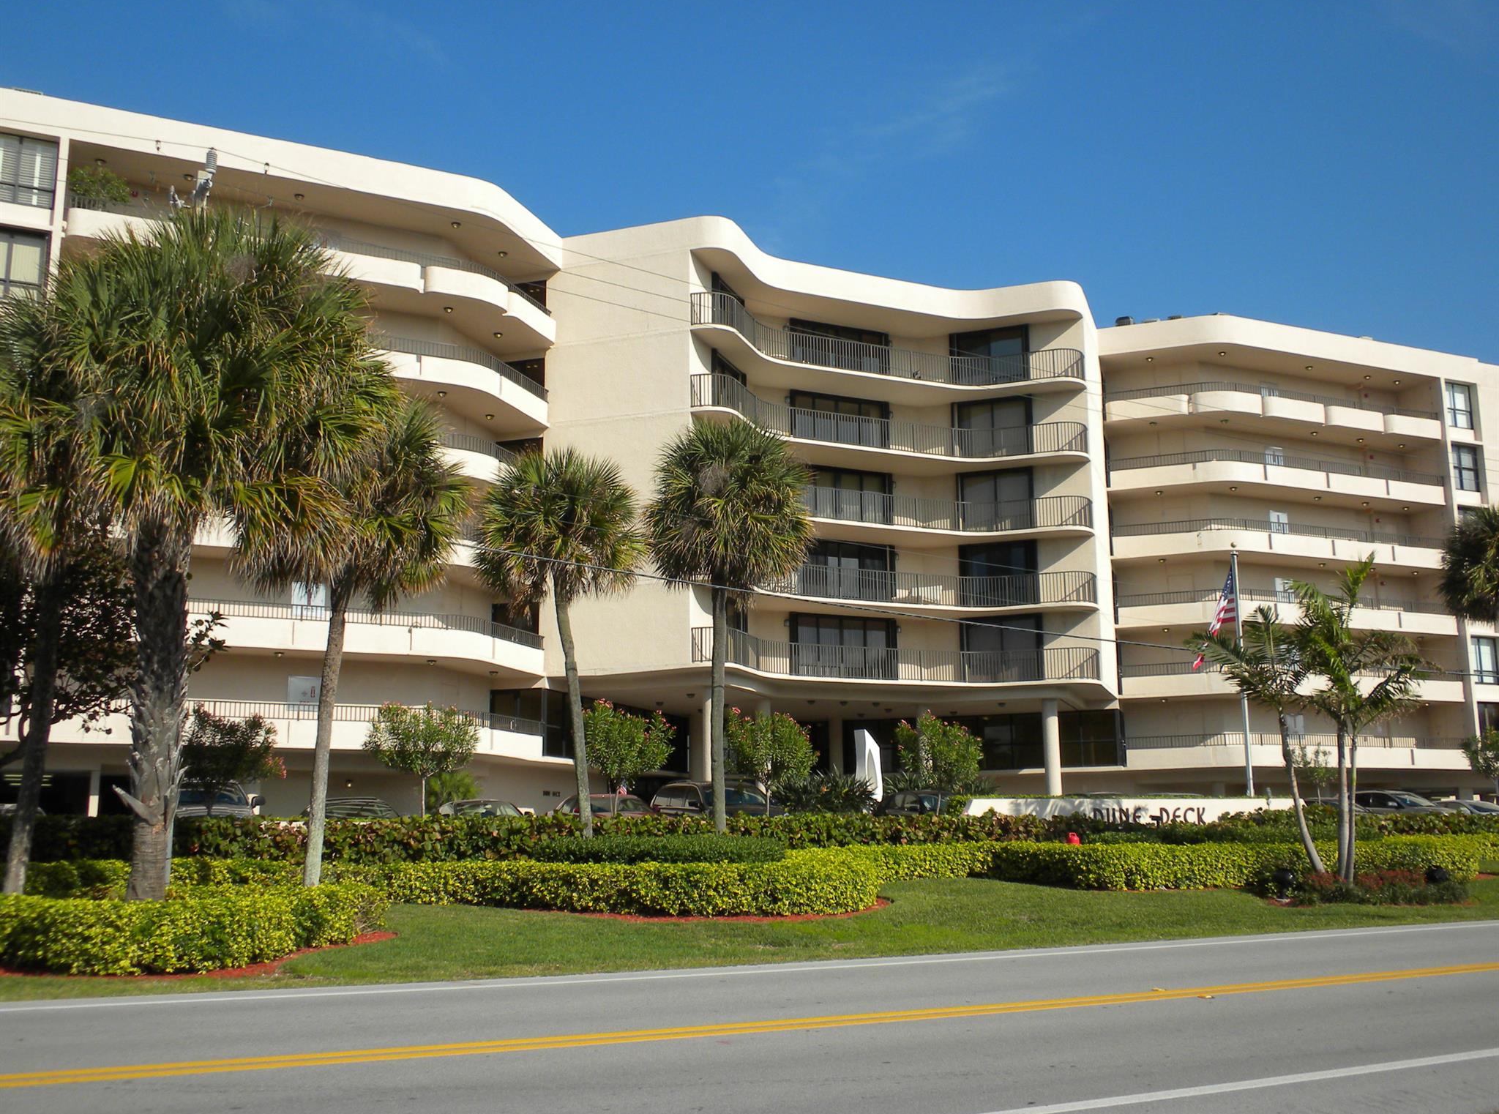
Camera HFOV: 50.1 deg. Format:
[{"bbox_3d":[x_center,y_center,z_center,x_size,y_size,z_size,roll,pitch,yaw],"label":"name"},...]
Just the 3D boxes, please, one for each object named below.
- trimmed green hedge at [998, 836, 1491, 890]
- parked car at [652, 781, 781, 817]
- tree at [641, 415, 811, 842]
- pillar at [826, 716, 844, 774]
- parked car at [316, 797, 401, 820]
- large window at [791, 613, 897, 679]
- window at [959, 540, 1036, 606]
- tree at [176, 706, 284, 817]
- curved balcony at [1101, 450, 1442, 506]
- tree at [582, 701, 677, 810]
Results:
[{"bbox_3d":[9.017,5.527,28.885,9.200,0.820,2.500,5,-12,-28],"label":"trimmed green hedge"},{"bbox_3d":[-0.775,6.378,39.503,1.870,1.740,4.650,5,-12,-28],"label":"parked car"},{"bbox_3d":[-0.354,1.544,28.159,2.941,8.127,2.794,-1,-10,0],"label":"tree"},{"bbox_3d":[3.523,7.637,64.953,0.520,2.550,0.520,5,-11,-27],"label":"pillar"},{"bbox_3d":[-7.893,5.573,32.382,1.800,1.450,4.700,4,-11,-27],"label":"parked car"},{"bbox_3d":[3.511,3.355,58.650,4.500,2.400,0.200,5,-11,-27],"label":"large window"},{"bbox_3d":[9.026,0.624,58.012,2.850,2.300,0.150,-5,-10,25],"label":"window"},{"bbox_3d":[-10.009,4.324,30.670,2.050,2.977,2.050,5,-12,-28],"label":"tree"},{"bbox_3d":[21.549,-2.958,65.418,14.826,1.270,4.464,3,-11,-22],"label":"curved balcony"},{"bbox_3d":[-2.617,4.754,34.605,2.000,3.364,2.000,-1,-11,0],"label":"tree"}]

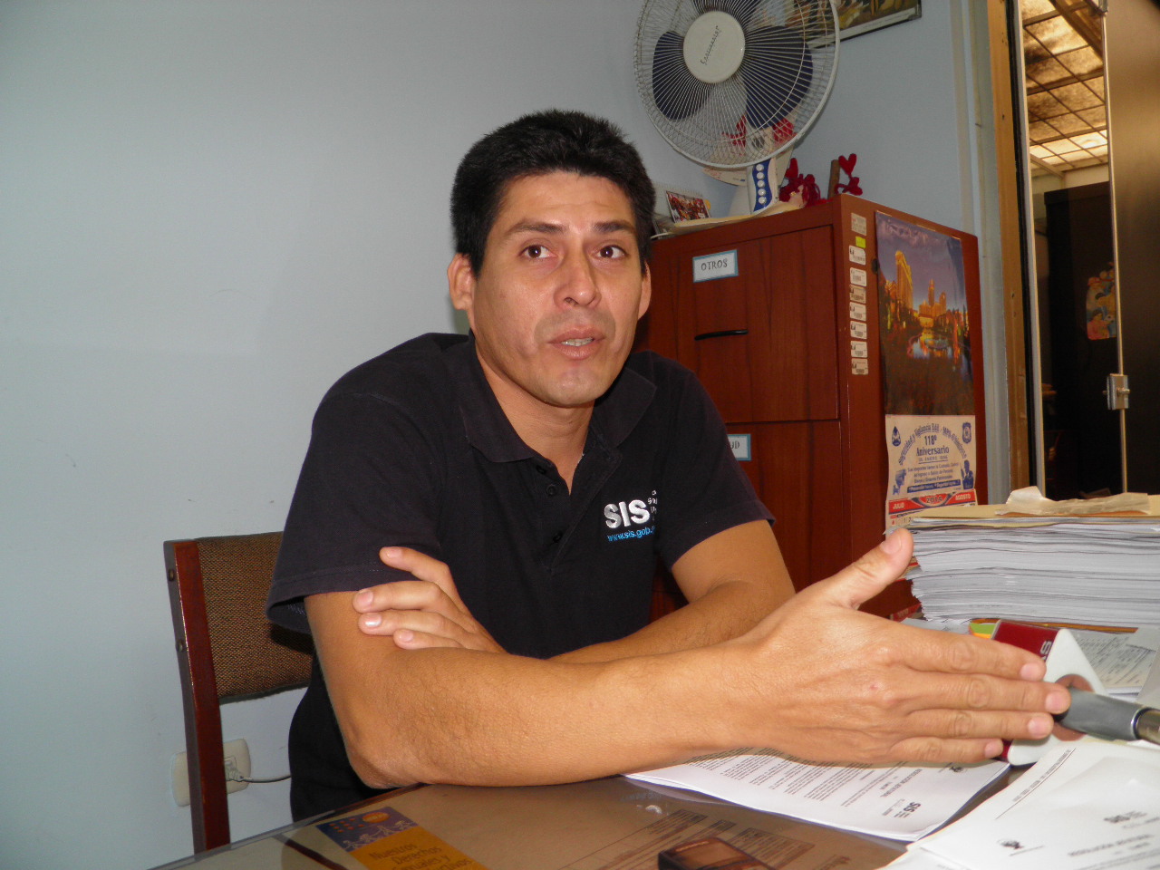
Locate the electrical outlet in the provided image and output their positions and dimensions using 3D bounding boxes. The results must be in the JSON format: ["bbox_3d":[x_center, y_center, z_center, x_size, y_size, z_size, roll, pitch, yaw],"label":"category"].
[{"bbox_3d":[-0.550,0.504,1.400,0.116,0.078,0.014,-2,0,-42],"label":"electrical outlet"}]

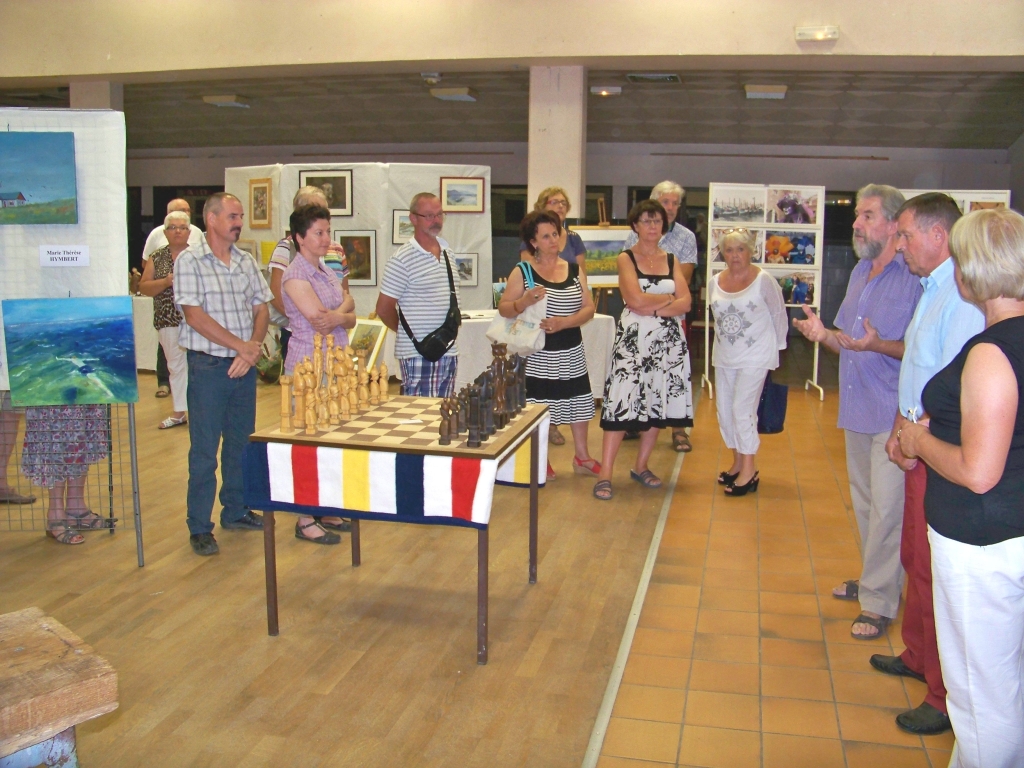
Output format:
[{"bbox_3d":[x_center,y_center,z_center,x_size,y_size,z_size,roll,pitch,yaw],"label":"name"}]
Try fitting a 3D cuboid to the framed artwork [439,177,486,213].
[{"bbox_3d":[-0.449,-1.733,8.950,0.420,0.335,0.025,-1,10,-10],"label":"framed artwork"}]

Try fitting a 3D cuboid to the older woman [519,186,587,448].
[{"bbox_3d":[0.278,-0.470,6.698,0.470,1.733,0.330,-1,10,-12],"label":"older woman"}]

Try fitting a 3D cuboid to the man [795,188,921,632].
[{"bbox_3d":[1.330,0.078,3.714,0.520,1.700,0.540,-5,12,-31],"label":"man"}]

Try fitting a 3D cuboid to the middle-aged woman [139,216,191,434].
[{"bbox_3d":[-2.605,-0.520,7.521,0.480,1.640,0.360,0,9,-4],"label":"middle-aged woman"}]

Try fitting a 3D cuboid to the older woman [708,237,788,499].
[{"bbox_3d":[1.351,-0.143,5.773,0.480,1.550,0.340,8,12,37],"label":"older woman"}]

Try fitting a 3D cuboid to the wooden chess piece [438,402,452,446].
[{"bbox_3d":[-0.231,0.129,3.375,0.041,0.160,0.040,3,10,13],"label":"wooden chess piece"}]

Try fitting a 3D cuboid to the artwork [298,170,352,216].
[{"bbox_3d":[-1.698,-1.744,8.938,0.520,0.425,0.030,3,10,13],"label":"artwork"}]

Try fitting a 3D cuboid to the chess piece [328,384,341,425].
[{"bbox_3d":[-0.669,0.070,3.678,0.041,0.160,0.040,3,10,13],"label":"chess piece"}]

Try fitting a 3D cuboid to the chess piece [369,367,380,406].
[{"bbox_3d":[-0.571,0.004,4.065,0.041,0.160,0.040,3,10,13],"label":"chess piece"}]

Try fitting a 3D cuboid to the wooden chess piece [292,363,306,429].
[{"bbox_3d":[-0.833,0.038,3.826,0.056,0.256,0.048,3,10,14],"label":"wooden chess piece"}]

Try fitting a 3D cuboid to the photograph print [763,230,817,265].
[{"bbox_3d":[2.476,-1.211,8.680,0.485,0.315,0.020,1,10,3],"label":"photograph print"}]

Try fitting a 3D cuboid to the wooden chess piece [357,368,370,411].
[{"bbox_3d":[-0.597,0.021,3.966,0.041,0.160,0.040,3,10,13],"label":"wooden chess piece"}]

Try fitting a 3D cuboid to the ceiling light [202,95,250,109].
[{"bbox_3d":[-2.960,-2.940,10.100,0.400,0.080,0.330,3,10,13],"label":"ceiling light"}]

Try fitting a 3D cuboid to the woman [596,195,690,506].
[{"bbox_3d":[0.750,-0.201,5.526,0.530,1.660,0.420,0,10,-5],"label":"woman"}]

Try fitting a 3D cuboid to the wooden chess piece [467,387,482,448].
[{"bbox_3d":[-0.133,0.116,3.464,0.048,0.210,0.048,3,10,13],"label":"wooden chess piece"}]

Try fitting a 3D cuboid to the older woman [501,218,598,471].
[{"bbox_3d":[0.224,-0.252,5.981,0.550,1.589,0.400,-3,11,-18],"label":"older woman"}]

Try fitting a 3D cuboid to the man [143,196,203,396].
[{"bbox_3d":[-3.012,-0.763,8.647,0.520,1.740,0.360,-3,10,-20],"label":"man"}]

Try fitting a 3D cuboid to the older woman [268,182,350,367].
[{"bbox_3d":[-1.065,-0.199,5.244,0.480,1.690,0.330,-5,11,-30],"label":"older woman"}]

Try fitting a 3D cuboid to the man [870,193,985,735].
[{"bbox_3d":[1.318,0.240,3.049,0.390,1.690,0.490,2,10,10],"label":"man"}]

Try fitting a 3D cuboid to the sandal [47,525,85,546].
[{"bbox_3d":[-2.177,0.734,4.760,0.240,0.090,0.095,6,12,29],"label":"sandal"}]

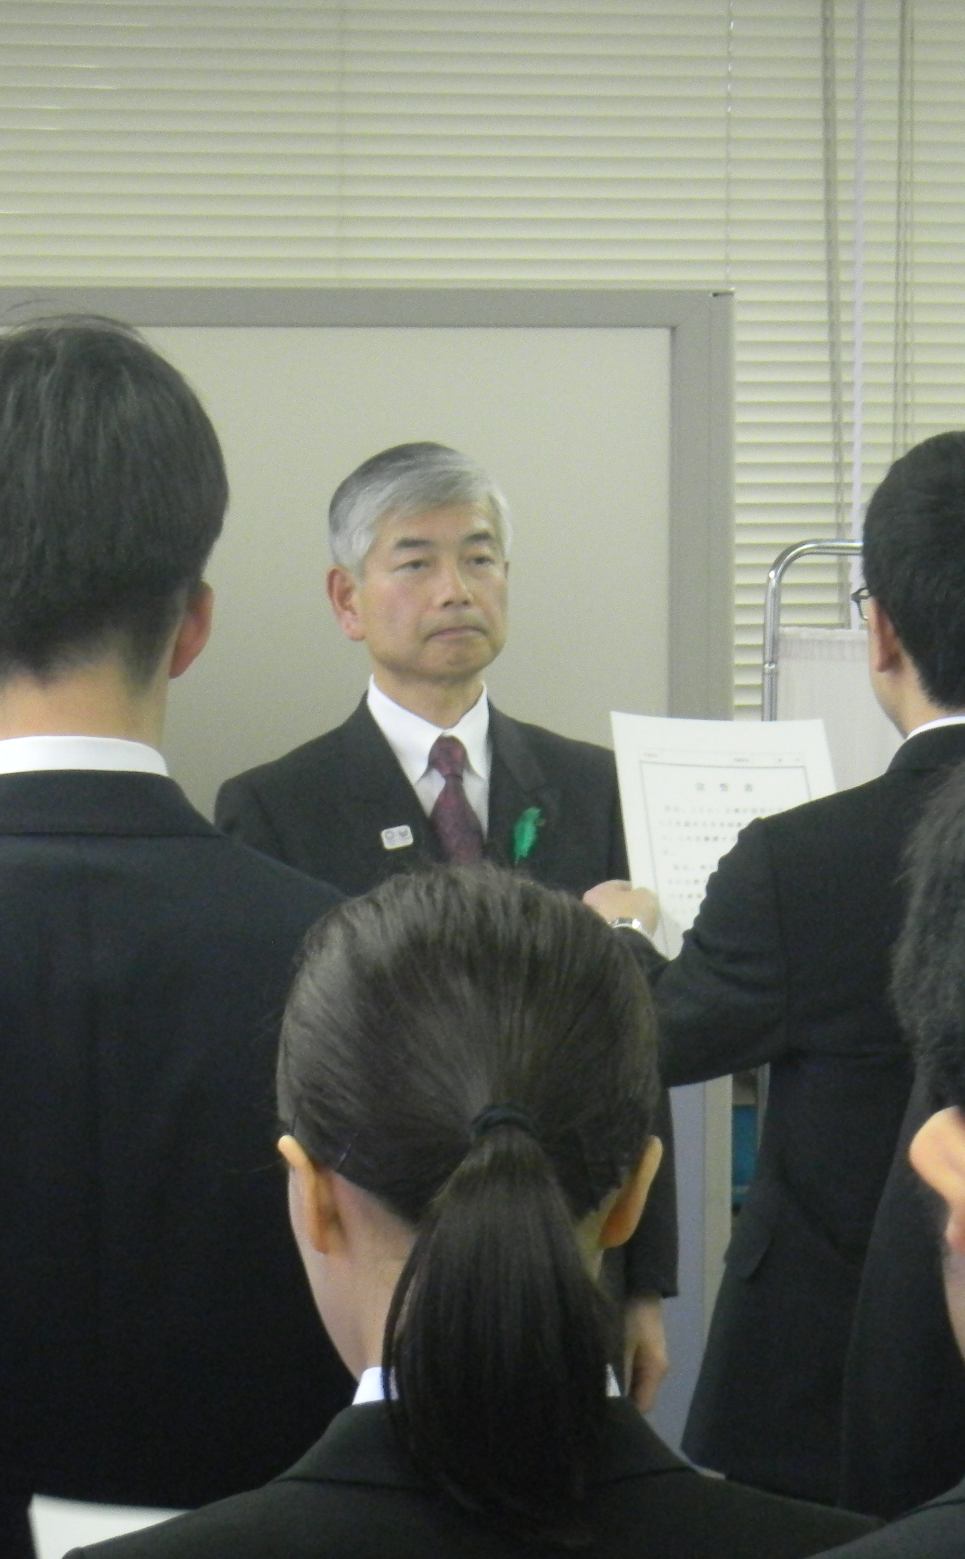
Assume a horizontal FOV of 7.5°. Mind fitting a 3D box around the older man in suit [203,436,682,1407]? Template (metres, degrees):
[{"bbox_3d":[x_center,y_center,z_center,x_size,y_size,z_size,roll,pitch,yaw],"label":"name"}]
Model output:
[{"bbox_3d":[-0.050,0.508,7.400,0.500,1.690,0.290,-1,3,-22],"label":"older man in suit"}]

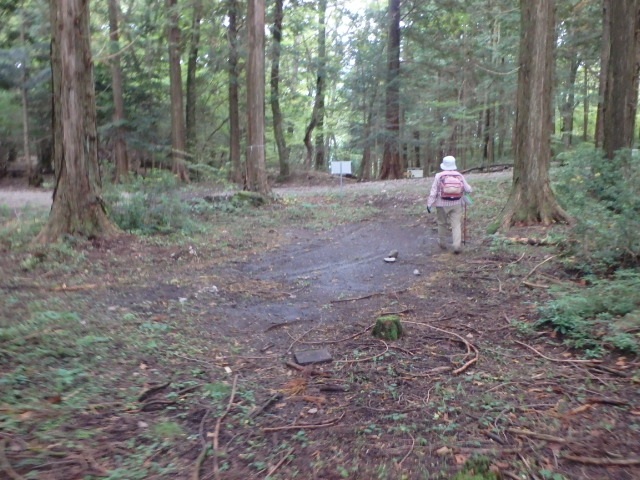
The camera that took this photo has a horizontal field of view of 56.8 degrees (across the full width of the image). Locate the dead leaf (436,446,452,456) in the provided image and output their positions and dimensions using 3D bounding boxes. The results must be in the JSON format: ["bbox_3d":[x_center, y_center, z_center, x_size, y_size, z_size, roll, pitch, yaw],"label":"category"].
[{"bbox_3d":[0.617,1.039,2.932,0.080,0.025,0.060,0,6,0],"label":"dead leaf"}]

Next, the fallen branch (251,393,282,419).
[{"bbox_3d":[-0.319,0.976,3.541,0.035,0.030,0.378,4,8,25],"label":"fallen branch"}]

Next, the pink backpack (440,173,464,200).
[{"bbox_3d":[2.038,-0.812,9.150,0.360,0.410,0.210,0,7,-2],"label":"pink backpack"}]

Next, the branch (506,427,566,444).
[{"bbox_3d":[1.151,1.030,3.144,0.307,0.030,0.035,4,9,27],"label":"branch"}]

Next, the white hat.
[{"bbox_3d":[2.031,-1.206,9.330,0.260,0.200,0.280,0,7,-3],"label":"white hat"}]

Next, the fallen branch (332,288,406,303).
[{"bbox_3d":[0.563,0.590,6.377,1.030,0.040,0.070,-5,9,-34],"label":"fallen branch"}]

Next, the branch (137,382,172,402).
[{"bbox_3d":[-1.055,0.938,3.749,0.065,0.050,0.326,3,8,21],"label":"branch"}]

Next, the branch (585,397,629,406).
[{"bbox_3d":[1.738,0.971,3.578,0.240,0.030,0.035,3,8,19],"label":"branch"}]

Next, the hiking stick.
[{"bbox_3d":[2.412,-0.336,9.807,0.030,0.860,0.030,0,6,0],"label":"hiking stick"}]

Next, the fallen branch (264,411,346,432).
[{"bbox_3d":[-0.081,0.986,3.272,0.493,0.040,0.148,-2,6,-11],"label":"fallen branch"}]

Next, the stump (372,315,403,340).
[{"bbox_3d":[0.559,0.729,4.900,0.240,0.170,0.220,0,6,0],"label":"stump"}]

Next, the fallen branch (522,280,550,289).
[{"bbox_3d":[2.539,0.516,6.944,0.040,0.035,0.357,-6,9,-36],"label":"fallen branch"}]

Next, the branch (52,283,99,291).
[{"bbox_3d":[-2.779,0.522,6.719,0.477,0.040,0.050,-4,7,-30],"label":"branch"}]

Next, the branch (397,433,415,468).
[{"bbox_3d":[0.445,1.034,2.962,0.046,0.025,0.354,1,6,16],"label":"branch"}]

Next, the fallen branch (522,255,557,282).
[{"bbox_3d":[3.024,0.338,8.053,0.060,0.050,2.325,4,9,30],"label":"fallen branch"}]

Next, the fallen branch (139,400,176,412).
[{"bbox_3d":[-0.967,0.953,3.495,0.233,0.045,0.092,-4,7,-33],"label":"fallen branch"}]

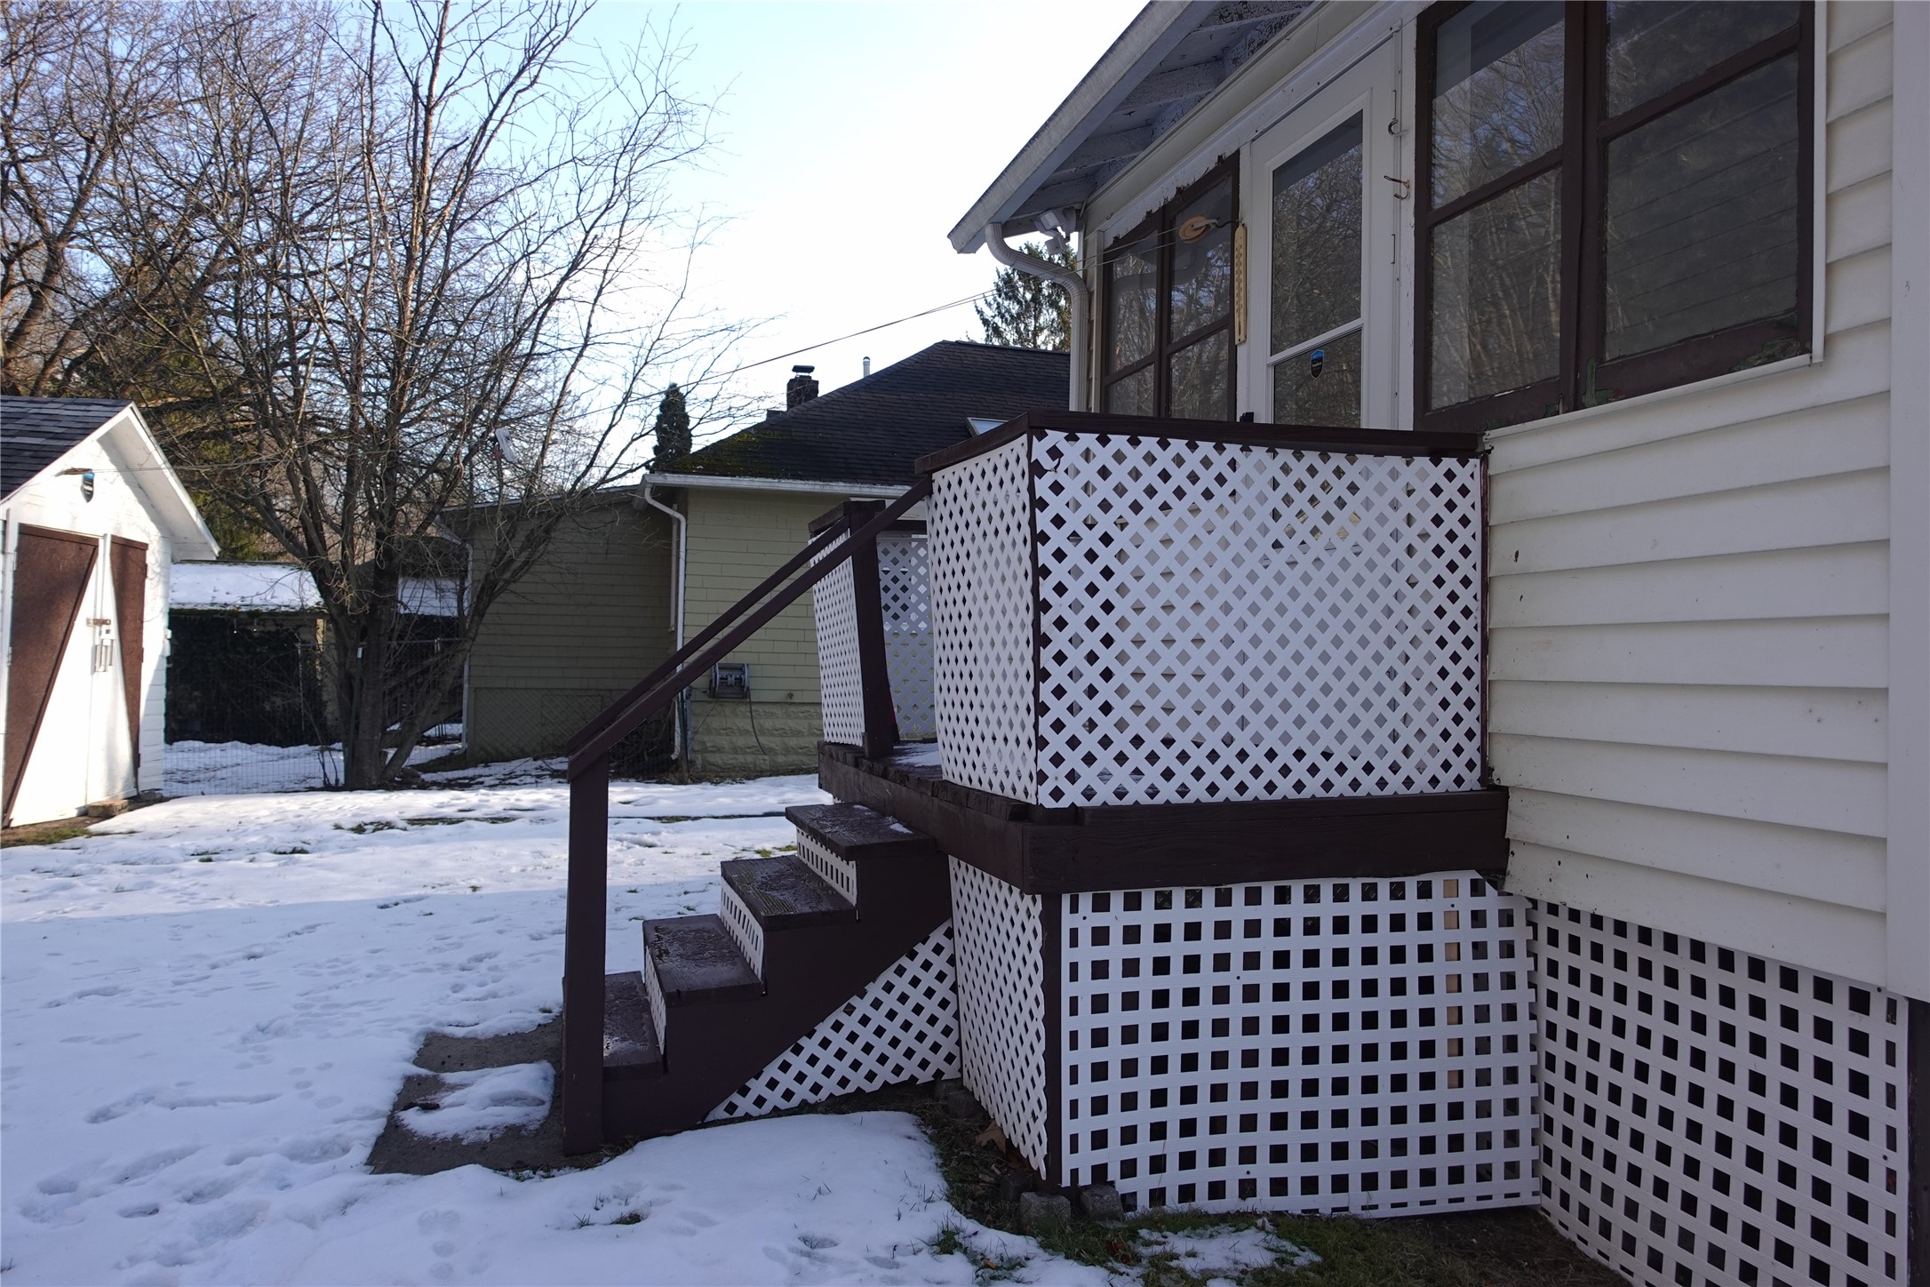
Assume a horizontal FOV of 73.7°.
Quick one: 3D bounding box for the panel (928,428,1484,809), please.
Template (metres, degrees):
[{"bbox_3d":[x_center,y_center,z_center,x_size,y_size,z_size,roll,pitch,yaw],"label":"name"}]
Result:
[{"bbox_3d":[0.616,-0.055,3.427,1.208,0.865,0.789,0,-1,-17],"label":"panel"}]

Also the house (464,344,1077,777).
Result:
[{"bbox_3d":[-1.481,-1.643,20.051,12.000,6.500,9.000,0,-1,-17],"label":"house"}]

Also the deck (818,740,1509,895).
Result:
[{"bbox_3d":[0.380,0.481,4.289,1.295,0.182,2.570,0,-1,-17],"label":"deck"}]

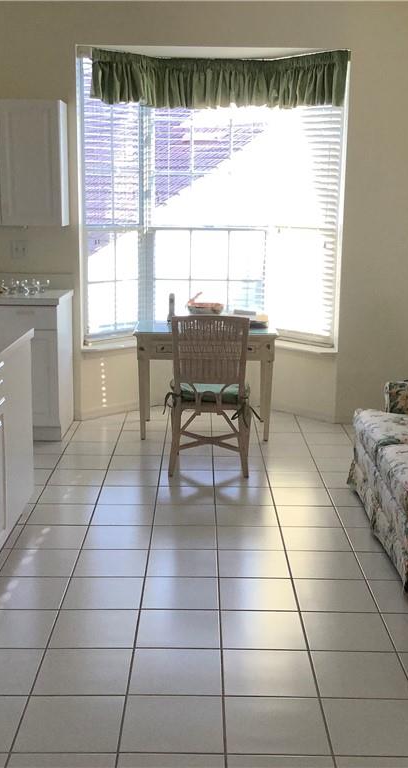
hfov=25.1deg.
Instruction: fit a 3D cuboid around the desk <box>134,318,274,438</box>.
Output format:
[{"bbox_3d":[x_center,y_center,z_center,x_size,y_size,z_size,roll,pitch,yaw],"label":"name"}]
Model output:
[{"bbox_3d":[0.008,-0.026,6.159,0.900,0.693,0.617,1,11,0],"label":"desk"}]

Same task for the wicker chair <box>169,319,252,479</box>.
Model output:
[{"bbox_3d":[0.032,0.029,5.253,0.473,0.915,0.545,0,12,0],"label":"wicker chair"}]

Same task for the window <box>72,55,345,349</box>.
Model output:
[{"bbox_3d":[0.049,-1.262,6.460,1.778,1.976,0.502,1,11,0],"label":"window"}]

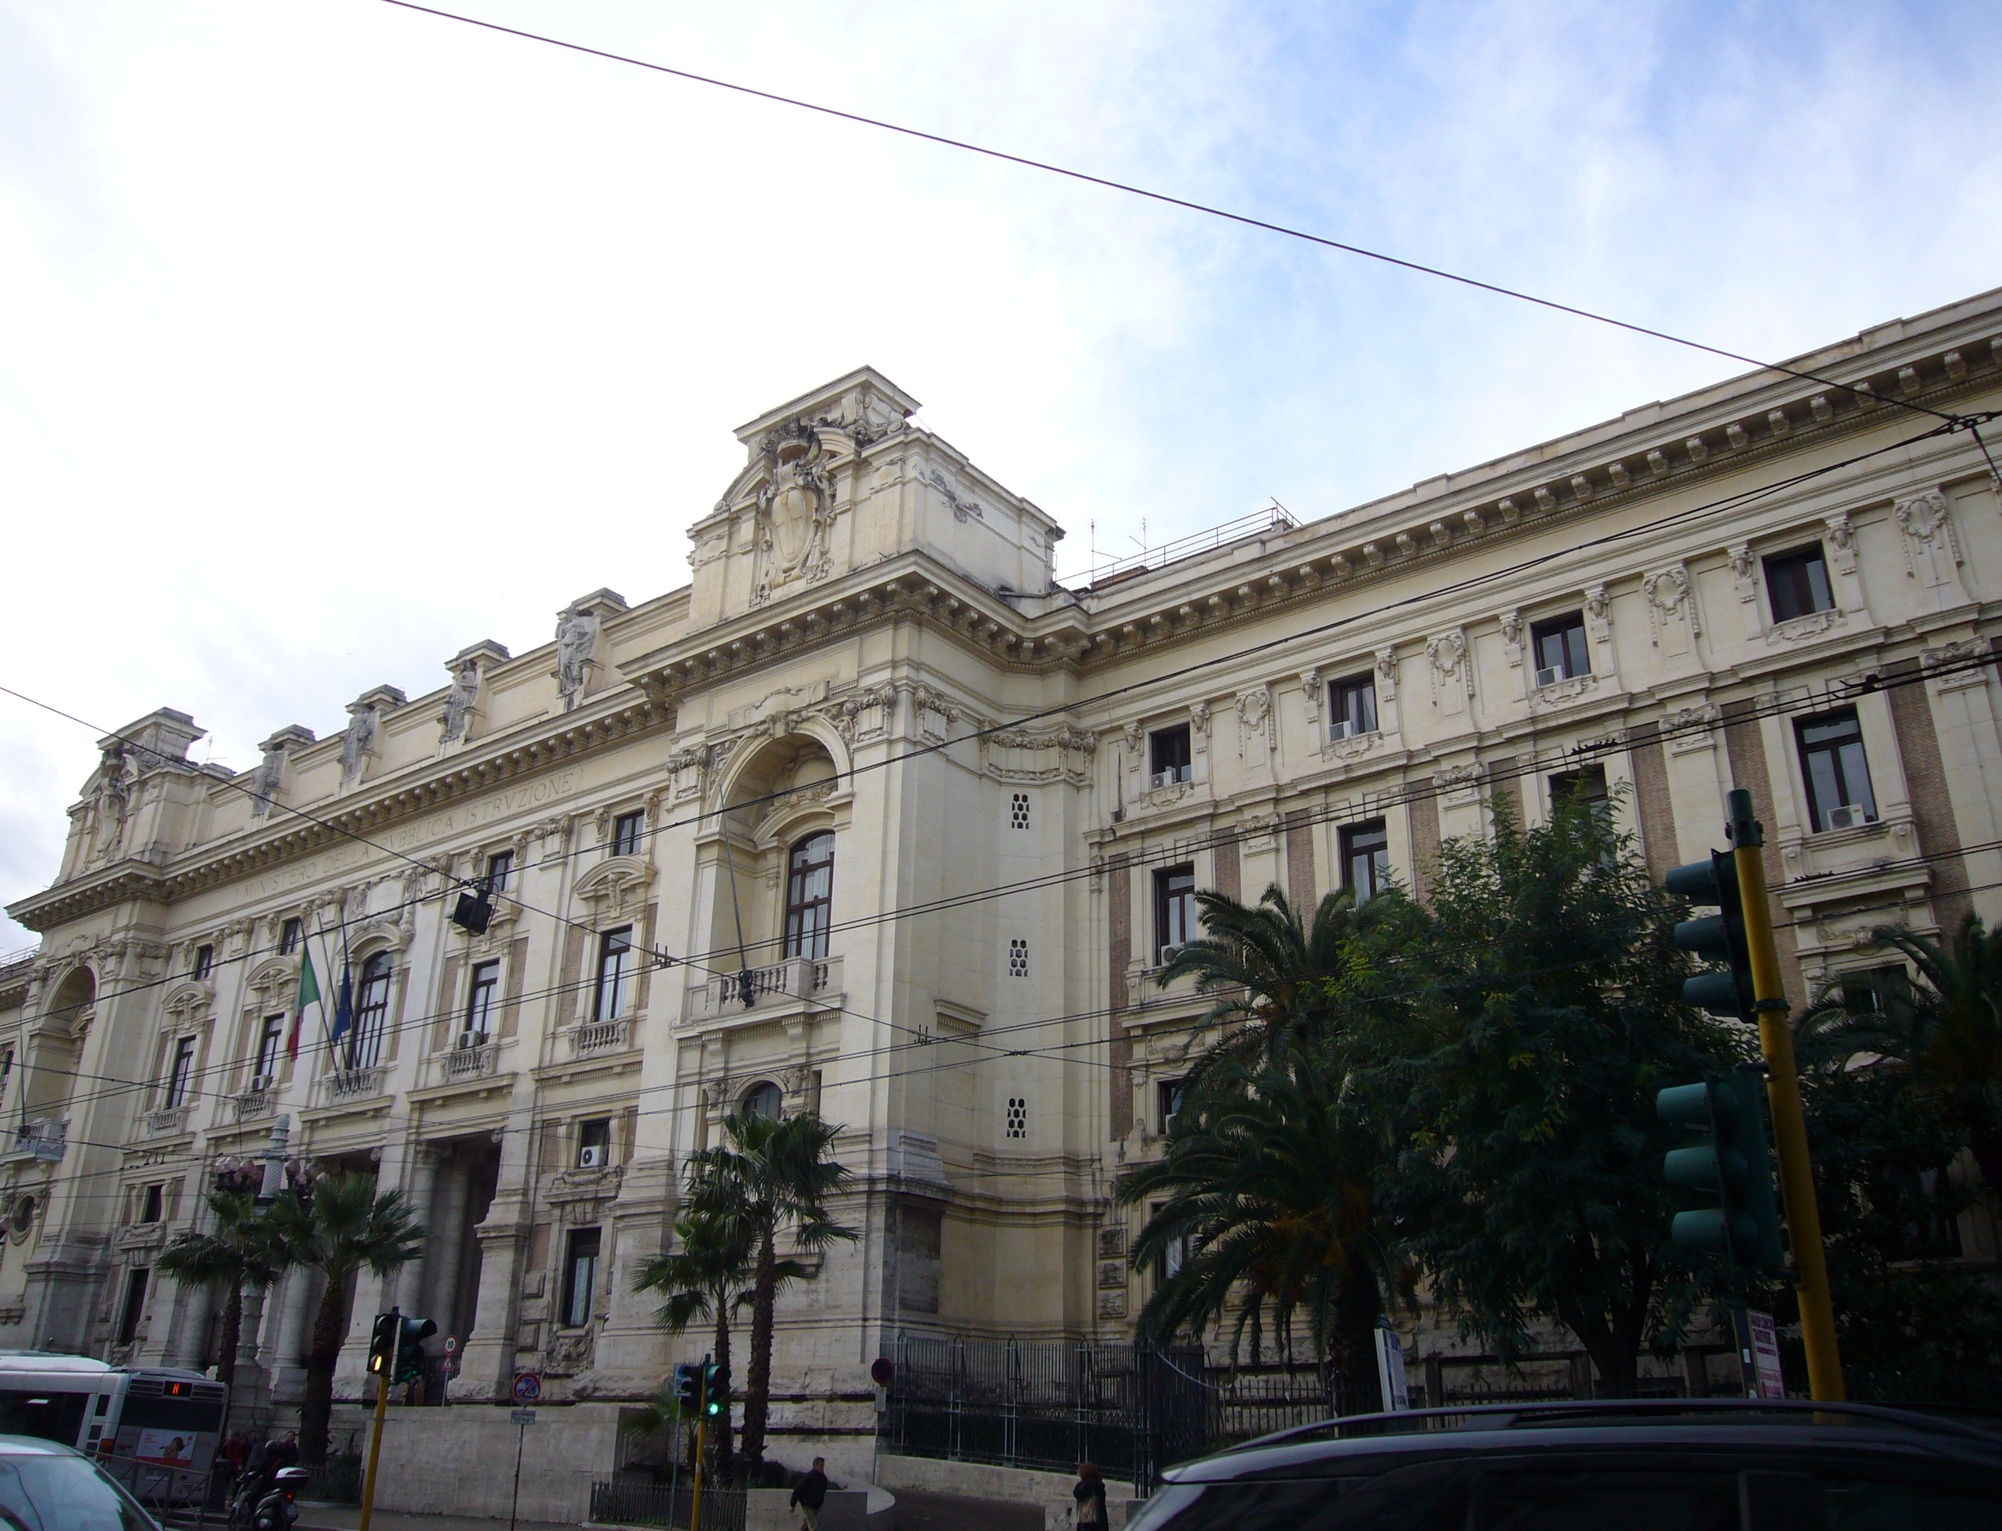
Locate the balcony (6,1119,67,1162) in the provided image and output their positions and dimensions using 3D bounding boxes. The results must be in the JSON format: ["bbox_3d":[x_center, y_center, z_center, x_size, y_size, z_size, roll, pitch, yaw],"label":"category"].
[{"bbox_3d":[-45.138,17.585,77.290,5.500,1.450,1.000,-16,-28,35],"label":"balcony"}]

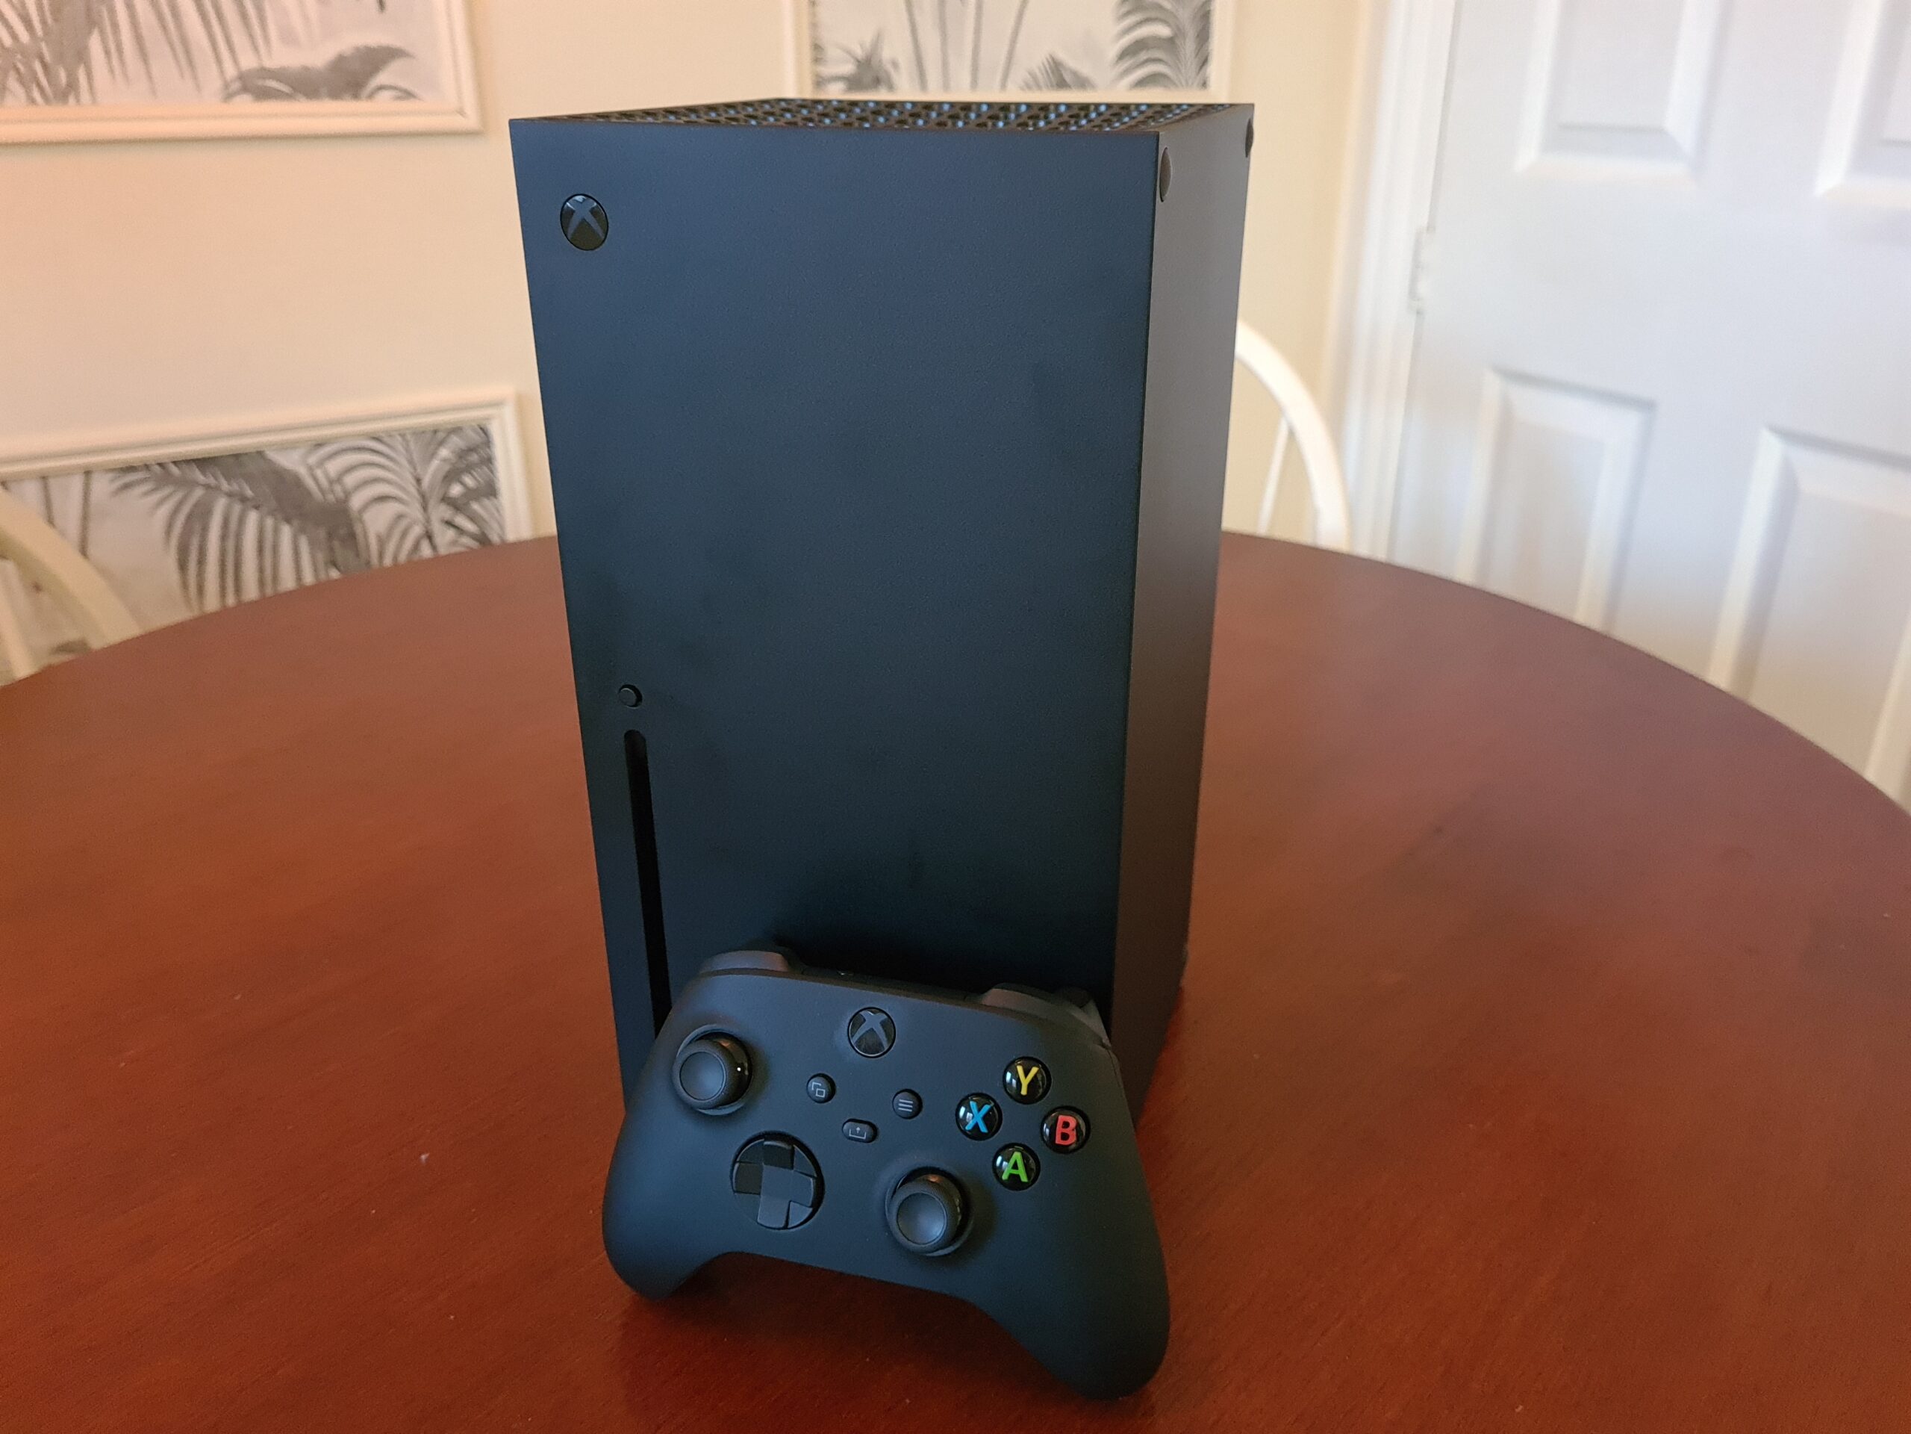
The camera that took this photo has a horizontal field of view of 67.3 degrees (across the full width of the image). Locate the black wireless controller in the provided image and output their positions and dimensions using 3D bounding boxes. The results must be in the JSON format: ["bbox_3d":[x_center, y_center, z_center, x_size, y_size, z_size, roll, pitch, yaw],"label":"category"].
[{"bbox_3d":[-0.019,0.116,0.359,0.153,0.102,0.061,6,1,15],"label":"black wireless controller"}]

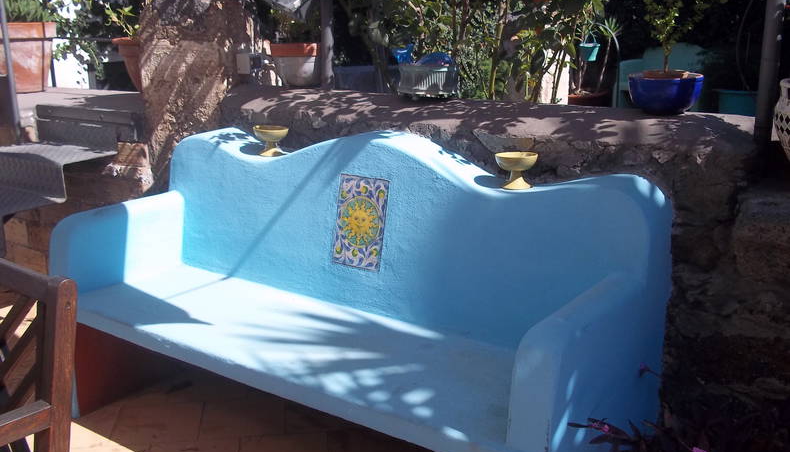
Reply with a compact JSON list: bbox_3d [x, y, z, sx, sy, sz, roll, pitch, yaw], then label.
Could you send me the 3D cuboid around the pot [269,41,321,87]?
[{"bbox_3d":[-0.531,-0.853,4.350,0.255,0.227,0.255,1,14,0],"label":"pot"}]

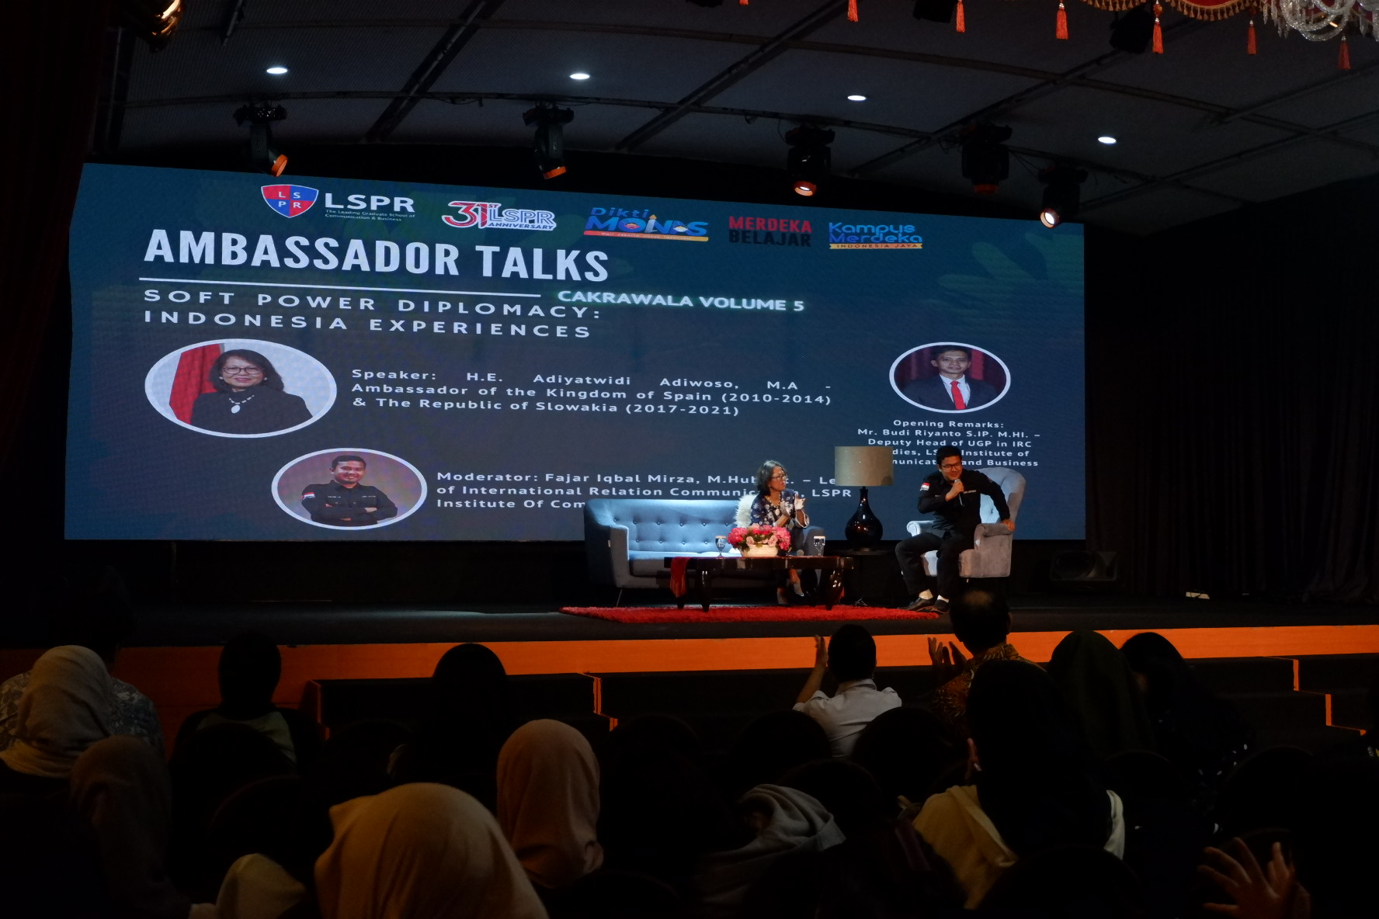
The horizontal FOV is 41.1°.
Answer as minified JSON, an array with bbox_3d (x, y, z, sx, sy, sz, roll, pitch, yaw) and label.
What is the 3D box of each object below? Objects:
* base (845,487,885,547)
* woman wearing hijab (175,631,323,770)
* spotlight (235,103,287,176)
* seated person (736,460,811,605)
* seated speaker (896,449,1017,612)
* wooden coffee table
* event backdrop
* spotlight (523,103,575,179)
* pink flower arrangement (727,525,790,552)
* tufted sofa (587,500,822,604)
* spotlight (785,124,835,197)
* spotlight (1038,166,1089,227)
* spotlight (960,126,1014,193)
[{"bbox_3d":[1.432,0.476,15.100,0.320,0.498,0.320,0,-2,0],"label":"base"},{"bbox_3d":[-1.575,1.232,6.500,0.494,1.245,0.810,1,-2,-16],"label":"woman wearing hijab"},{"bbox_3d":[-3.076,-2.286,13.200,0.390,0.470,0.330,-1,-3,18],"label":"spotlight"},{"bbox_3d":[0.689,0.587,14.700,0.500,1.140,0.650,1,-3,-30],"label":"seated person"},{"bbox_3d":[2.063,0.528,14.277,0.711,1.294,0.810,-1,-2,30],"label":"seated speaker"},{"bbox_3d":[0.540,0.964,14.430,1.314,0.425,0.771,1,-2,-18],"label":"wooden coffee table"},{"bbox_3d":[-0.612,-0.835,16.657,9.534,3.132,0.119,1,-2,-18],"label":"event backdrop"},{"bbox_3d":[-1.060,-2.403,13.900,0.380,0.500,0.330,1,-3,-28],"label":"spotlight"},{"bbox_3d":[0.547,0.638,14.422,0.464,0.257,0.356,1,-2,-18],"label":"pink flower arrangement"},{"bbox_3d":[0.127,0.774,15.423,1.838,0.869,0.909,1,-2,-18],"label":"tufted sofa"},{"bbox_3d":[0.949,-2.355,14.500,0.380,0.500,0.320,0,-2,6],"label":"spotlight"},{"bbox_3d":[3.250,-2.289,15.964,0.395,0.524,0.375,-2,-3,42],"label":"spotlight"},{"bbox_3d":[2.254,-2.283,14.000,0.380,0.480,0.320,0,-2,-3],"label":"spotlight"}]

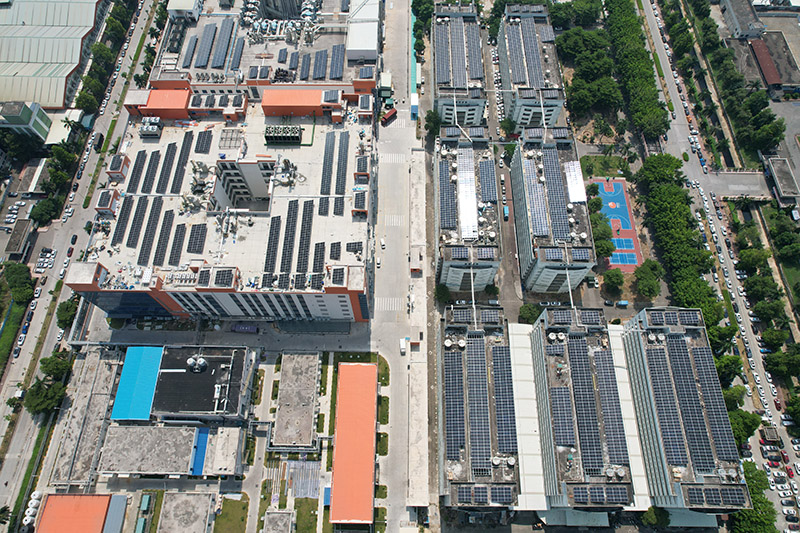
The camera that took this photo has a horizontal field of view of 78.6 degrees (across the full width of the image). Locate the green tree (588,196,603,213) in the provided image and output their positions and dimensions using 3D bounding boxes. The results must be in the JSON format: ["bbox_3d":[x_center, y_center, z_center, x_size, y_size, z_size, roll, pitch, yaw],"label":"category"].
[{"bbox_3d":[97.980,-30.610,245.730,7.000,6.500,7.800,0,65,1],"label":"green tree"}]

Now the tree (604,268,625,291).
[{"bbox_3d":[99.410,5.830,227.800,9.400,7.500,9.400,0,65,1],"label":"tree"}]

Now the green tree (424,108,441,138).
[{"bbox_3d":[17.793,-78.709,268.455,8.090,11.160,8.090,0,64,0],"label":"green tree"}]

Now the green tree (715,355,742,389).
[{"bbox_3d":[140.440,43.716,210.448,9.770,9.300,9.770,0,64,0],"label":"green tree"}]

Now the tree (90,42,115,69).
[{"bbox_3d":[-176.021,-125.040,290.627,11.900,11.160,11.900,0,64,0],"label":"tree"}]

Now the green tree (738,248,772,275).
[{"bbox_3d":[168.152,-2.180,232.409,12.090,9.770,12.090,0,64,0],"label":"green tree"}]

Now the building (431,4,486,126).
[{"bbox_3d":[32.229,-113.039,277.382,25.030,25.000,73.330,0,64,0],"label":"building"}]

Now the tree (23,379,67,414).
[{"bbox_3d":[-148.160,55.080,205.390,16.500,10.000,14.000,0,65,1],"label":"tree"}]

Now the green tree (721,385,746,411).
[{"bbox_3d":[137.950,54.770,203.400,9.800,8.800,10.200,0,65,1],"label":"green tree"}]

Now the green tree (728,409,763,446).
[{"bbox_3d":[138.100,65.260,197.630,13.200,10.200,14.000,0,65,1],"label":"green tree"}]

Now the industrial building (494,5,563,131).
[{"bbox_3d":[72.949,-113.066,277.442,24.530,25.000,73.350,0,64,0],"label":"industrial building"}]

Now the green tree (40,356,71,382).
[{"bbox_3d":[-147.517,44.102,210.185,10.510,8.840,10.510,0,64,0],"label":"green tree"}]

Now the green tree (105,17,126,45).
[{"bbox_3d":[-173.430,-144.600,299.910,12.000,11.500,13.500,0,65,1],"label":"green tree"}]

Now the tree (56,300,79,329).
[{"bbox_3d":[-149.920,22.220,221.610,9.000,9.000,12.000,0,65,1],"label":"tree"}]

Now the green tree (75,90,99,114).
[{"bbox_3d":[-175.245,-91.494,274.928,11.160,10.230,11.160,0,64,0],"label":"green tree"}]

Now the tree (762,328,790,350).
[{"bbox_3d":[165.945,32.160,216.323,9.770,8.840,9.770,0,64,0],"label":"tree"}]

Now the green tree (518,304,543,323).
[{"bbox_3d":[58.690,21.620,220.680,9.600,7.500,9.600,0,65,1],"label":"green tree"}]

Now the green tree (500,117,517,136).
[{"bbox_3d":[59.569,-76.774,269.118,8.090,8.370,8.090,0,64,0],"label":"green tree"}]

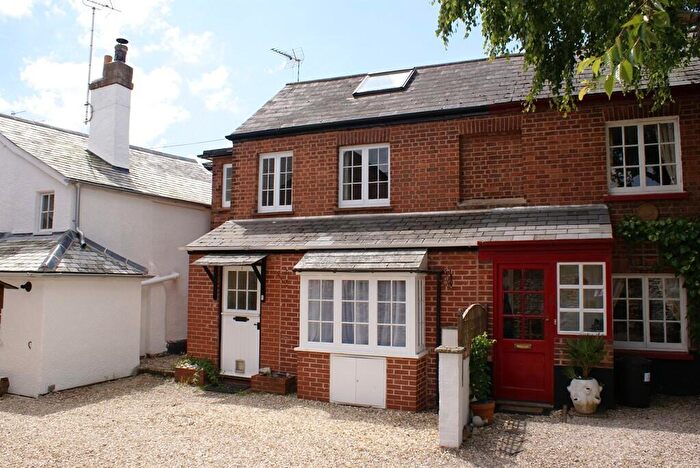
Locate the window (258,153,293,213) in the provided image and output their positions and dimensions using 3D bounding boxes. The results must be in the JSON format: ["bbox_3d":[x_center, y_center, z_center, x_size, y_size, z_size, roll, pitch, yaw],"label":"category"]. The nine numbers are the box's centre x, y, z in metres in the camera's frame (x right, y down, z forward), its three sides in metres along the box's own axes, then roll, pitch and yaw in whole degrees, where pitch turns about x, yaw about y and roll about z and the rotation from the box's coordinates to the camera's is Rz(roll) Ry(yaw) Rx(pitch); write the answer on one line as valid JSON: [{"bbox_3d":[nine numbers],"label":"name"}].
[{"bbox_3d":[-1.498,-1.054,10.759,0.775,1.250,0.100,-1,-4,21],"label":"window"}]

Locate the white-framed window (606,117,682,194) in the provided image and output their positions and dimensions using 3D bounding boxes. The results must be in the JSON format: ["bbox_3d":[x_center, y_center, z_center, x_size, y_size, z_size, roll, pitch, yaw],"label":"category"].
[{"bbox_3d":[4.703,-1.234,8.425,1.040,1.200,0.100,-1,-4,21],"label":"white-framed window"}]

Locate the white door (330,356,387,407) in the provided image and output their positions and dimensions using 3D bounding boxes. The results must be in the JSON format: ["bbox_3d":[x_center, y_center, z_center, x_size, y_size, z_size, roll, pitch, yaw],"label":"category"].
[{"bbox_3d":[0.123,2.217,7.964,0.903,0.722,0.061,-2,-6,21],"label":"white door"}]

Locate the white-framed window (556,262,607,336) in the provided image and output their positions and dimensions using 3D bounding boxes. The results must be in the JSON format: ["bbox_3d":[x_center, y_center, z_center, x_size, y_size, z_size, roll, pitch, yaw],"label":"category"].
[{"bbox_3d":[3.191,0.885,7.253,0.628,0.995,0.082,-2,-6,21],"label":"white-framed window"}]

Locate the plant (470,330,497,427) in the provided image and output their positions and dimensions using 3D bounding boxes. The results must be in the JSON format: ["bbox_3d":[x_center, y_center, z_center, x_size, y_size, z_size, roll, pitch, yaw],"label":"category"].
[{"bbox_3d":[1.788,1.920,7.083,0.380,1.180,0.380,-1,-4,21],"label":"plant"}]

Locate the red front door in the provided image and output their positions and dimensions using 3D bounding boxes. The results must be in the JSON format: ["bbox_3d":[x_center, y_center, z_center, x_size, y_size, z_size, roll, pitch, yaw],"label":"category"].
[{"bbox_3d":[2.492,1.401,7.534,0.802,1.939,0.082,-2,-6,21],"label":"red front door"}]

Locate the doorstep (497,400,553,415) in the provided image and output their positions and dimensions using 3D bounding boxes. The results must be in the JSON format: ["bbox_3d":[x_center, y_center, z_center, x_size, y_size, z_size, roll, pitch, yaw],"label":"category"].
[{"bbox_3d":[2.408,2.398,7.274,0.738,0.102,0.266,-2,-6,21],"label":"doorstep"}]

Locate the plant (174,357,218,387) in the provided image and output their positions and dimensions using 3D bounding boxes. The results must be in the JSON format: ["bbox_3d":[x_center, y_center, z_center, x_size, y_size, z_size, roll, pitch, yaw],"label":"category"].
[{"bbox_3d":[-2.615,2.356,9.101,0.647,0.420,0.410,-2,-6,21],"label":"plant"}]

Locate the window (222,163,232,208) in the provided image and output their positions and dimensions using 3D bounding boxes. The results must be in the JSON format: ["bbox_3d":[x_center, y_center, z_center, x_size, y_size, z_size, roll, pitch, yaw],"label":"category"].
[{"bbox_3d":[-2.836,-1.134,12.398,0.369,1.049,0.082,-2,-6,21],"label":"window"}]

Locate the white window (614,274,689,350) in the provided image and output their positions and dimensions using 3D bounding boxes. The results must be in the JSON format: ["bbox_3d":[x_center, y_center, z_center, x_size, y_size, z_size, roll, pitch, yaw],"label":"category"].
[{"bbox_3d":[4.376,1.144,7.748,0.993,1.111,0.082,-2,-6,21],"label":"white window"}]

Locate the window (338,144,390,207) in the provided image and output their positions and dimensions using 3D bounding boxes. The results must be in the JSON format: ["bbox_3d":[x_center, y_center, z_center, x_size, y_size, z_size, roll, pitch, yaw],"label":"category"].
[{"bbox_3d":[0.295,-1.096,10.084,1.030,1.200,0.100,-1,-4,21],"label":"window"}]

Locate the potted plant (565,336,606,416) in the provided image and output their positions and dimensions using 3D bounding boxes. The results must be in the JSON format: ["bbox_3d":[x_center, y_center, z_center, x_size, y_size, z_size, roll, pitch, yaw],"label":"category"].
[{"bbox_3d":[3.062,1.829,6.828,0.470,0.957,0.461,-2,-6,21],"label":"potted plant"}]

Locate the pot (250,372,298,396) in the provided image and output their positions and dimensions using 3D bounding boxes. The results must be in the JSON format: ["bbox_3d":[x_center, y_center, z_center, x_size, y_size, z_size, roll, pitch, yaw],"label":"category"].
[{"bbox_3d":[-1.276,2.500,8.801,0.640,0.235,0.360,-1,-4,21],"label":"pot"}]

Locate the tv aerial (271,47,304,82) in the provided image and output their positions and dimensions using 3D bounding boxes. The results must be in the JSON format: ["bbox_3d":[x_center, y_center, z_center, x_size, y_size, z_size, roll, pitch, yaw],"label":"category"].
[{"bbox_3d":[-1.558,-4.316,13.097,1.000,0.910,0.360,4,-5,-42],"label":"tv aerial"}]

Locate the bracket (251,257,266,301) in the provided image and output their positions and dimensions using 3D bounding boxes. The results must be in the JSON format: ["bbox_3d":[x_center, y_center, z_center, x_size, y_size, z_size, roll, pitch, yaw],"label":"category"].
[{"bbox_3d":[-1.568,0.796,9.024,0.075,0.790,0.420,-1,-4,21],"label":"bracket"}]

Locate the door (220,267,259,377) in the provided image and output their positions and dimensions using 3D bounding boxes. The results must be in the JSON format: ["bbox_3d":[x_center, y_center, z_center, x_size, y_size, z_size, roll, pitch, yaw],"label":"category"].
[{"bbox_3d":[-1.946,1.553,9.389,0.791,1.931,0.072,-2,-6,21],"label":"door"}]

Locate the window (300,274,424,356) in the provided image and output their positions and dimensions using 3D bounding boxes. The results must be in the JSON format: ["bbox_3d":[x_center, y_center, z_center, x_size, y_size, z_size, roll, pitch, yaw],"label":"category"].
[{"bbox_3d":[0.174,1.223,8.232,1.930,1.240,0.610,-1,-4,21],"label":"window"}]

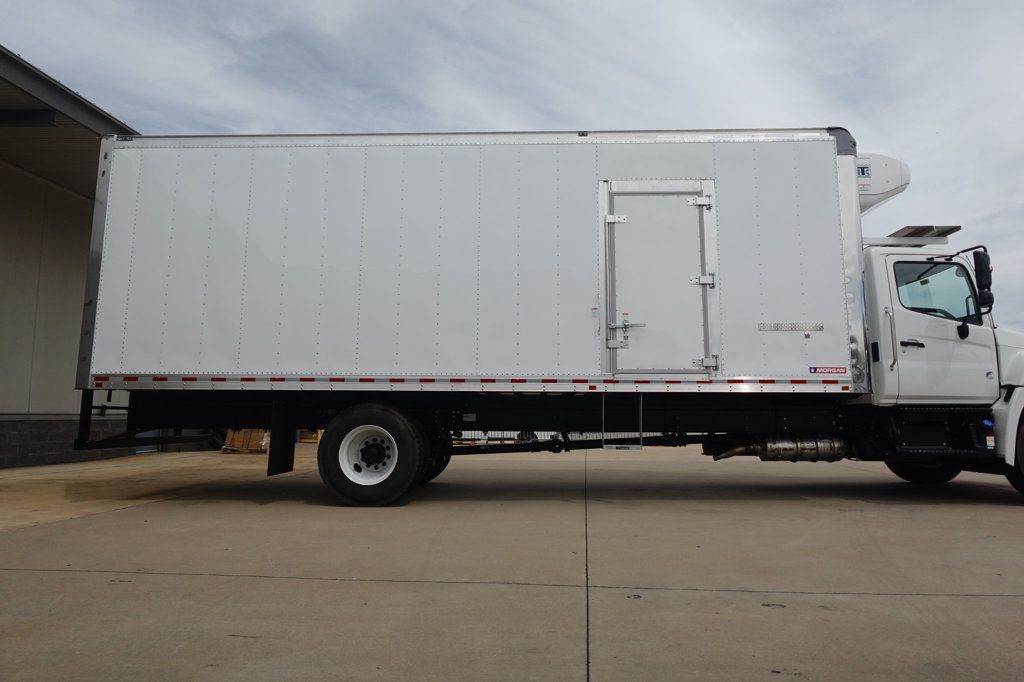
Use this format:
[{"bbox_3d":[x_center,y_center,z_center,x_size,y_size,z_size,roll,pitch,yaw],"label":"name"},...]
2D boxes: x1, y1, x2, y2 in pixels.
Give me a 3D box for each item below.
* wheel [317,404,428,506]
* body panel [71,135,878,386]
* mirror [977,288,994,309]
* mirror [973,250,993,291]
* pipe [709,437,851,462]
[{"bbox_3d":[-1.439,1.163,5.838,1.020,1.020,0.290,0,-7,2],"label":"wheel"},{"bbox_3d":[-0.452,-0.842,5.906,7.750,2.720,0.120,0,-7,2],"label":"body panel"},{"bbox_3d":[4.607,-0.407,5.528,0.120,0.180,0.200,-4,-8,32],"label":"mirror"},{"bbox_3d":[4.599,-0.690,5.562,0.120,0.385,0.200,-4,-8,32],"label":"mirror"},{"bbox_3d":[2.820,1.146,6.007,1.380,0.260,0.270,0,-7,2],"label":"pipe"}]

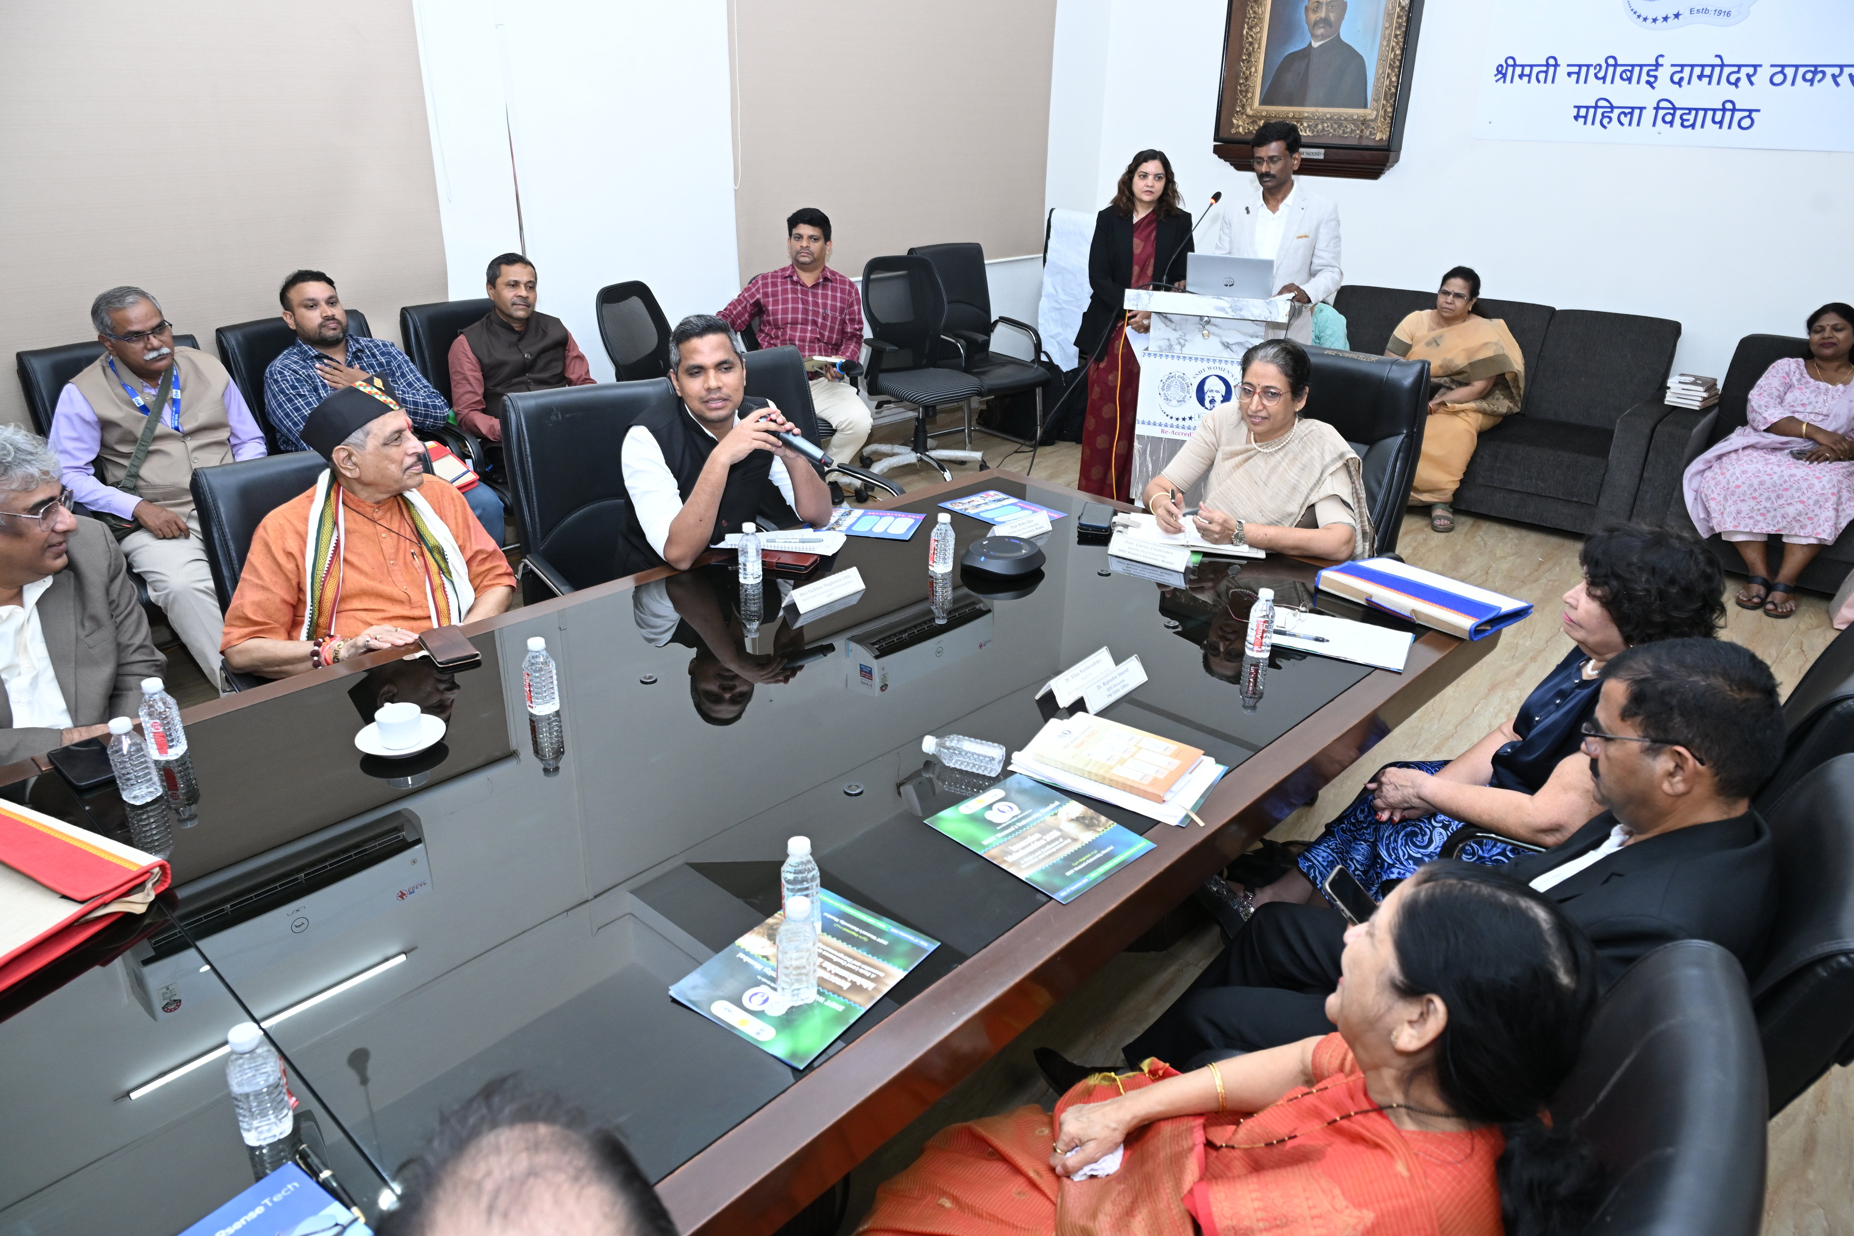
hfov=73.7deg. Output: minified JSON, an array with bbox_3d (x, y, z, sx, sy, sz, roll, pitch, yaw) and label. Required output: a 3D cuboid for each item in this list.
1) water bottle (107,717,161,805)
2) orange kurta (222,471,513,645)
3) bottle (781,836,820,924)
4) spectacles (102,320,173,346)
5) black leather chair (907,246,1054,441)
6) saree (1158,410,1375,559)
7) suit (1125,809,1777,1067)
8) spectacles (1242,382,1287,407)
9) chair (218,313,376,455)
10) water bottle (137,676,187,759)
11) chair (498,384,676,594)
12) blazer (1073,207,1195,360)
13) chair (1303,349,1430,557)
[{"bbox_3d":[-1.245,0.219,1.933,0.057,0.137,0.057,-14,27,-33],"label":"water bottle"},{"bbox_3d":[-1.166,0.041,2.601,0.560,0.580,0.420,-19,30,-40],"label":"orange kurta"},{"bbox_3d":[-0.169,0.360,1.665,0.055,0.139,0.055,-1,23,-6],"label":"bottle"},{"bbox_3d":[-2.279,-0.822,3.562,0.145,0.045,0.140,14,32,24],"label":"spectacles"},{"bbox_3d":[0.309,-1.440,6.760,0.680,1.040,0.580,20,29,37],"label":"black leather chair"},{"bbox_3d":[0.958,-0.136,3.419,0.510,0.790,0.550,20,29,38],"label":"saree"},{"bbox_3d":[0.618,0.591,1.825,0.900,0.930,0.520,21,30,39],"label":"suit"},{"bbox_3d":[0.899,-0.594,3.225,0.138,0.048,0.140,20,29,38],"label":"spectacles"},{"bbox_3d":[-2.017,-0.510,4.388,0.660,1.020,0.600,20,29,38],"label":"chair"},{"bbox_3d":[-1.273,0.169,2.059,0.055,0.139,0.055,-14,28,-32],"label":"water bottle"},{"bbox_3d":[-0.752,-0.055,3.395,0.580,1.040,0.660,-14,27,-32],"label":"chair"},{"bbox_3d":[0.858,-1.427,5.266,0.520,0.620,0.300,7,23,14],"label":"blazer"},{"bbox_3d":[1.052,-0.210,3.726,0.640,1.140,0.680,21,30,39],"label":"chair"}]

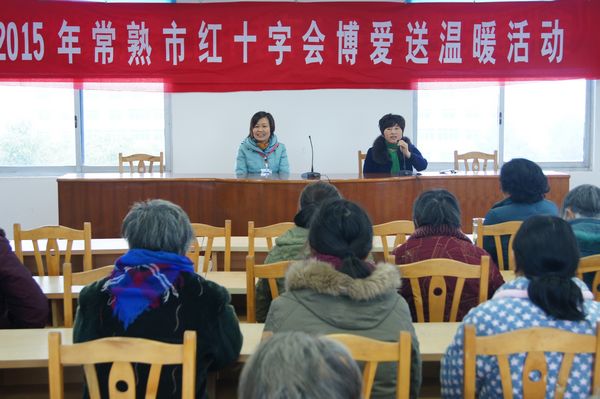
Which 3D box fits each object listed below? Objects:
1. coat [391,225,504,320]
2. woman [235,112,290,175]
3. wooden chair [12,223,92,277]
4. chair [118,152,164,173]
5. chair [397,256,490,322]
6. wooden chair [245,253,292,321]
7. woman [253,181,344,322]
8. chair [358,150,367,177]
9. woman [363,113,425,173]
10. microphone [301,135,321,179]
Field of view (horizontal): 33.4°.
[{"bbox_3d":[0.618,0.409,4.193,0.510,0.632,0.420,0,5,-1],"label":"coat"},{"bbox_3d":[-0.331,-0.113,8.773,0.480,1.317,0.660,0,5,-1],"label":"woman"},{"bbox_3d":[-1.281,0.572,5.444,0.420,0.930,0.470,0,5,-1],"label":"wooden chair"},{"bbox_3d":[-1.444,0.066,8.964,0.420,0.930,0.470,0,5,-1],"label":"chair"},{"bbox_3d":[0.545,0.676,4.203,0.420,0.930,0.470,0,5,-1],"label":"chair"},{"bbox_3d":[-0.012,0.675,4.256,0.420,0.930,0.470,0,5,-1],"label":"wooden chair"},{"bbox_3d":[0.067,0.518,4.396,0.500,1.225,0.680,0,5,-1],"label":"woman"},{"bbox_3d":[0.748,0.048,9.002,0.420,0.930,0.470,0,5,-1],"label":"chair"},{"bbox_3d":[0.829,-0.105,8.767,0.540,1.287,0.680,0,5,5],"label":"woman"},{"bbox_3d":[0.087,-0.345,8.019,0.155,0.335,0.160,0,5,-1],"label":"microphone"}]

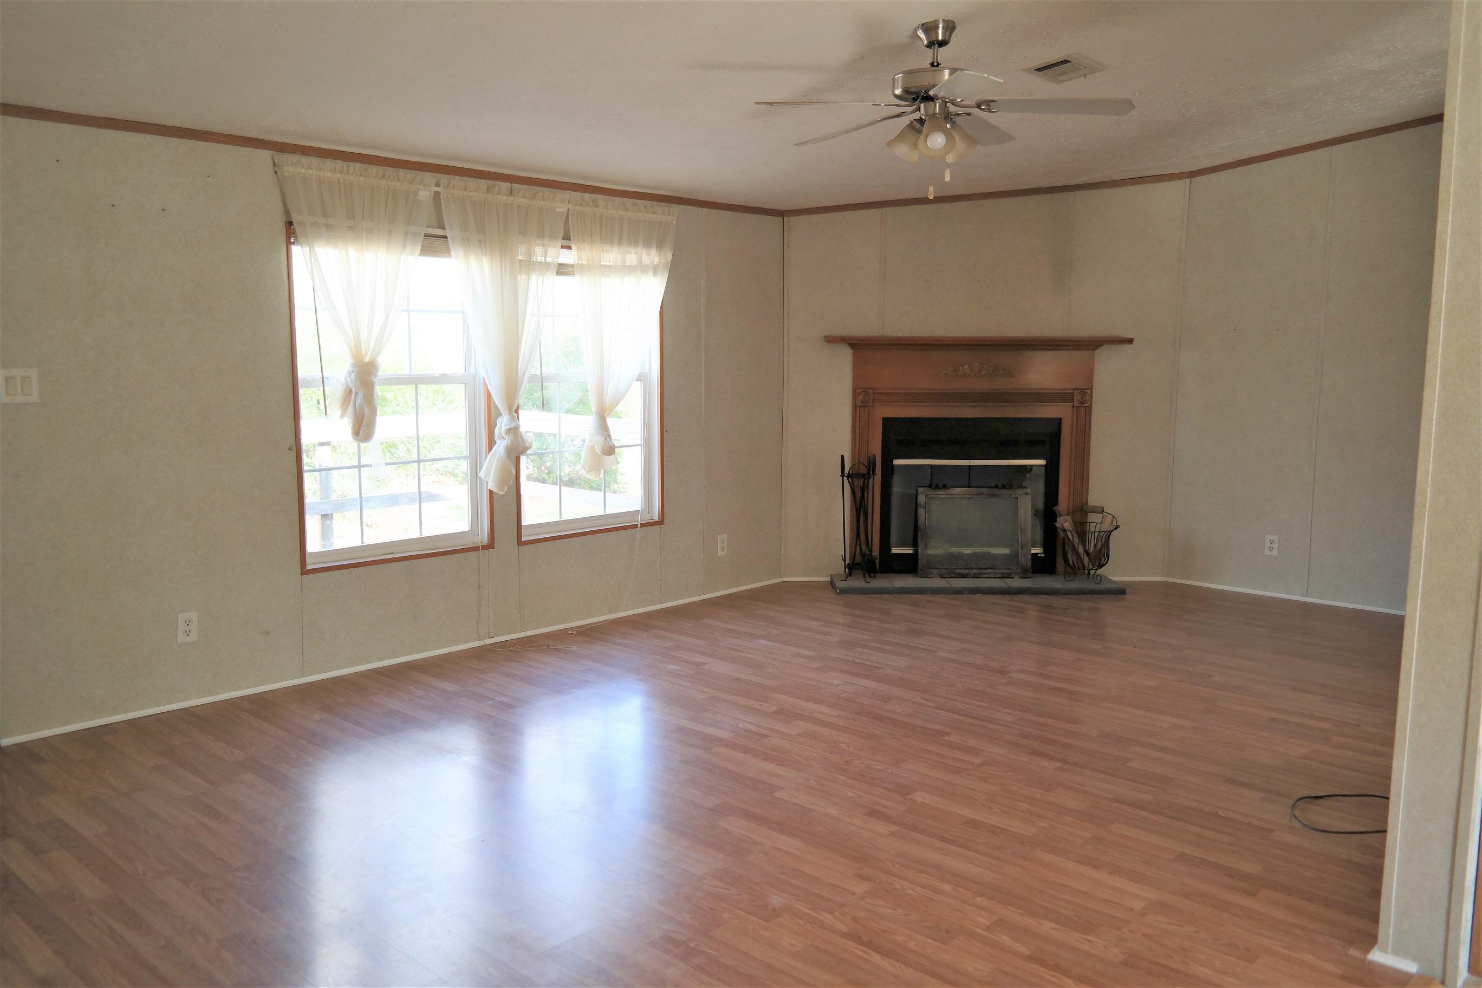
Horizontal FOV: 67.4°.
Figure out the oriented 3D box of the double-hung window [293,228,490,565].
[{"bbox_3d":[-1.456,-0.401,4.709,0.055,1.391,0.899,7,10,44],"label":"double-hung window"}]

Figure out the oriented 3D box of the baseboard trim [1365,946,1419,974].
[{"bbox_3d":[1.435,1.025,2.445,0.096,0.025,0.015,7,10,44],"label":"baseboard trim"}]

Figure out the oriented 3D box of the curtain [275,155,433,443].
[{"bbox_3d":[-1.517,-0.759,4.511,0.100,1.095,0.660,7,10,44],"label":"curtain"}]

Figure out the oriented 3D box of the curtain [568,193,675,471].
[{"bbox_3d":[-0.566,-0.749,5.478,0.100,1.313,0.680,7,10,44],"label":"curtain"}]

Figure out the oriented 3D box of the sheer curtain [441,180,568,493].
[{"bbox_3d":[-1.035,-0.680,5.011,0.100,1.355,0.660,7,10,44],"label":"sheer curtain"}]

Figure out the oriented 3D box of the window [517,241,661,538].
[{"bbox_3d":[-0.742,-0.496,5.451,0.095,1.370,0.880,7,10,44],"label":"window"}]

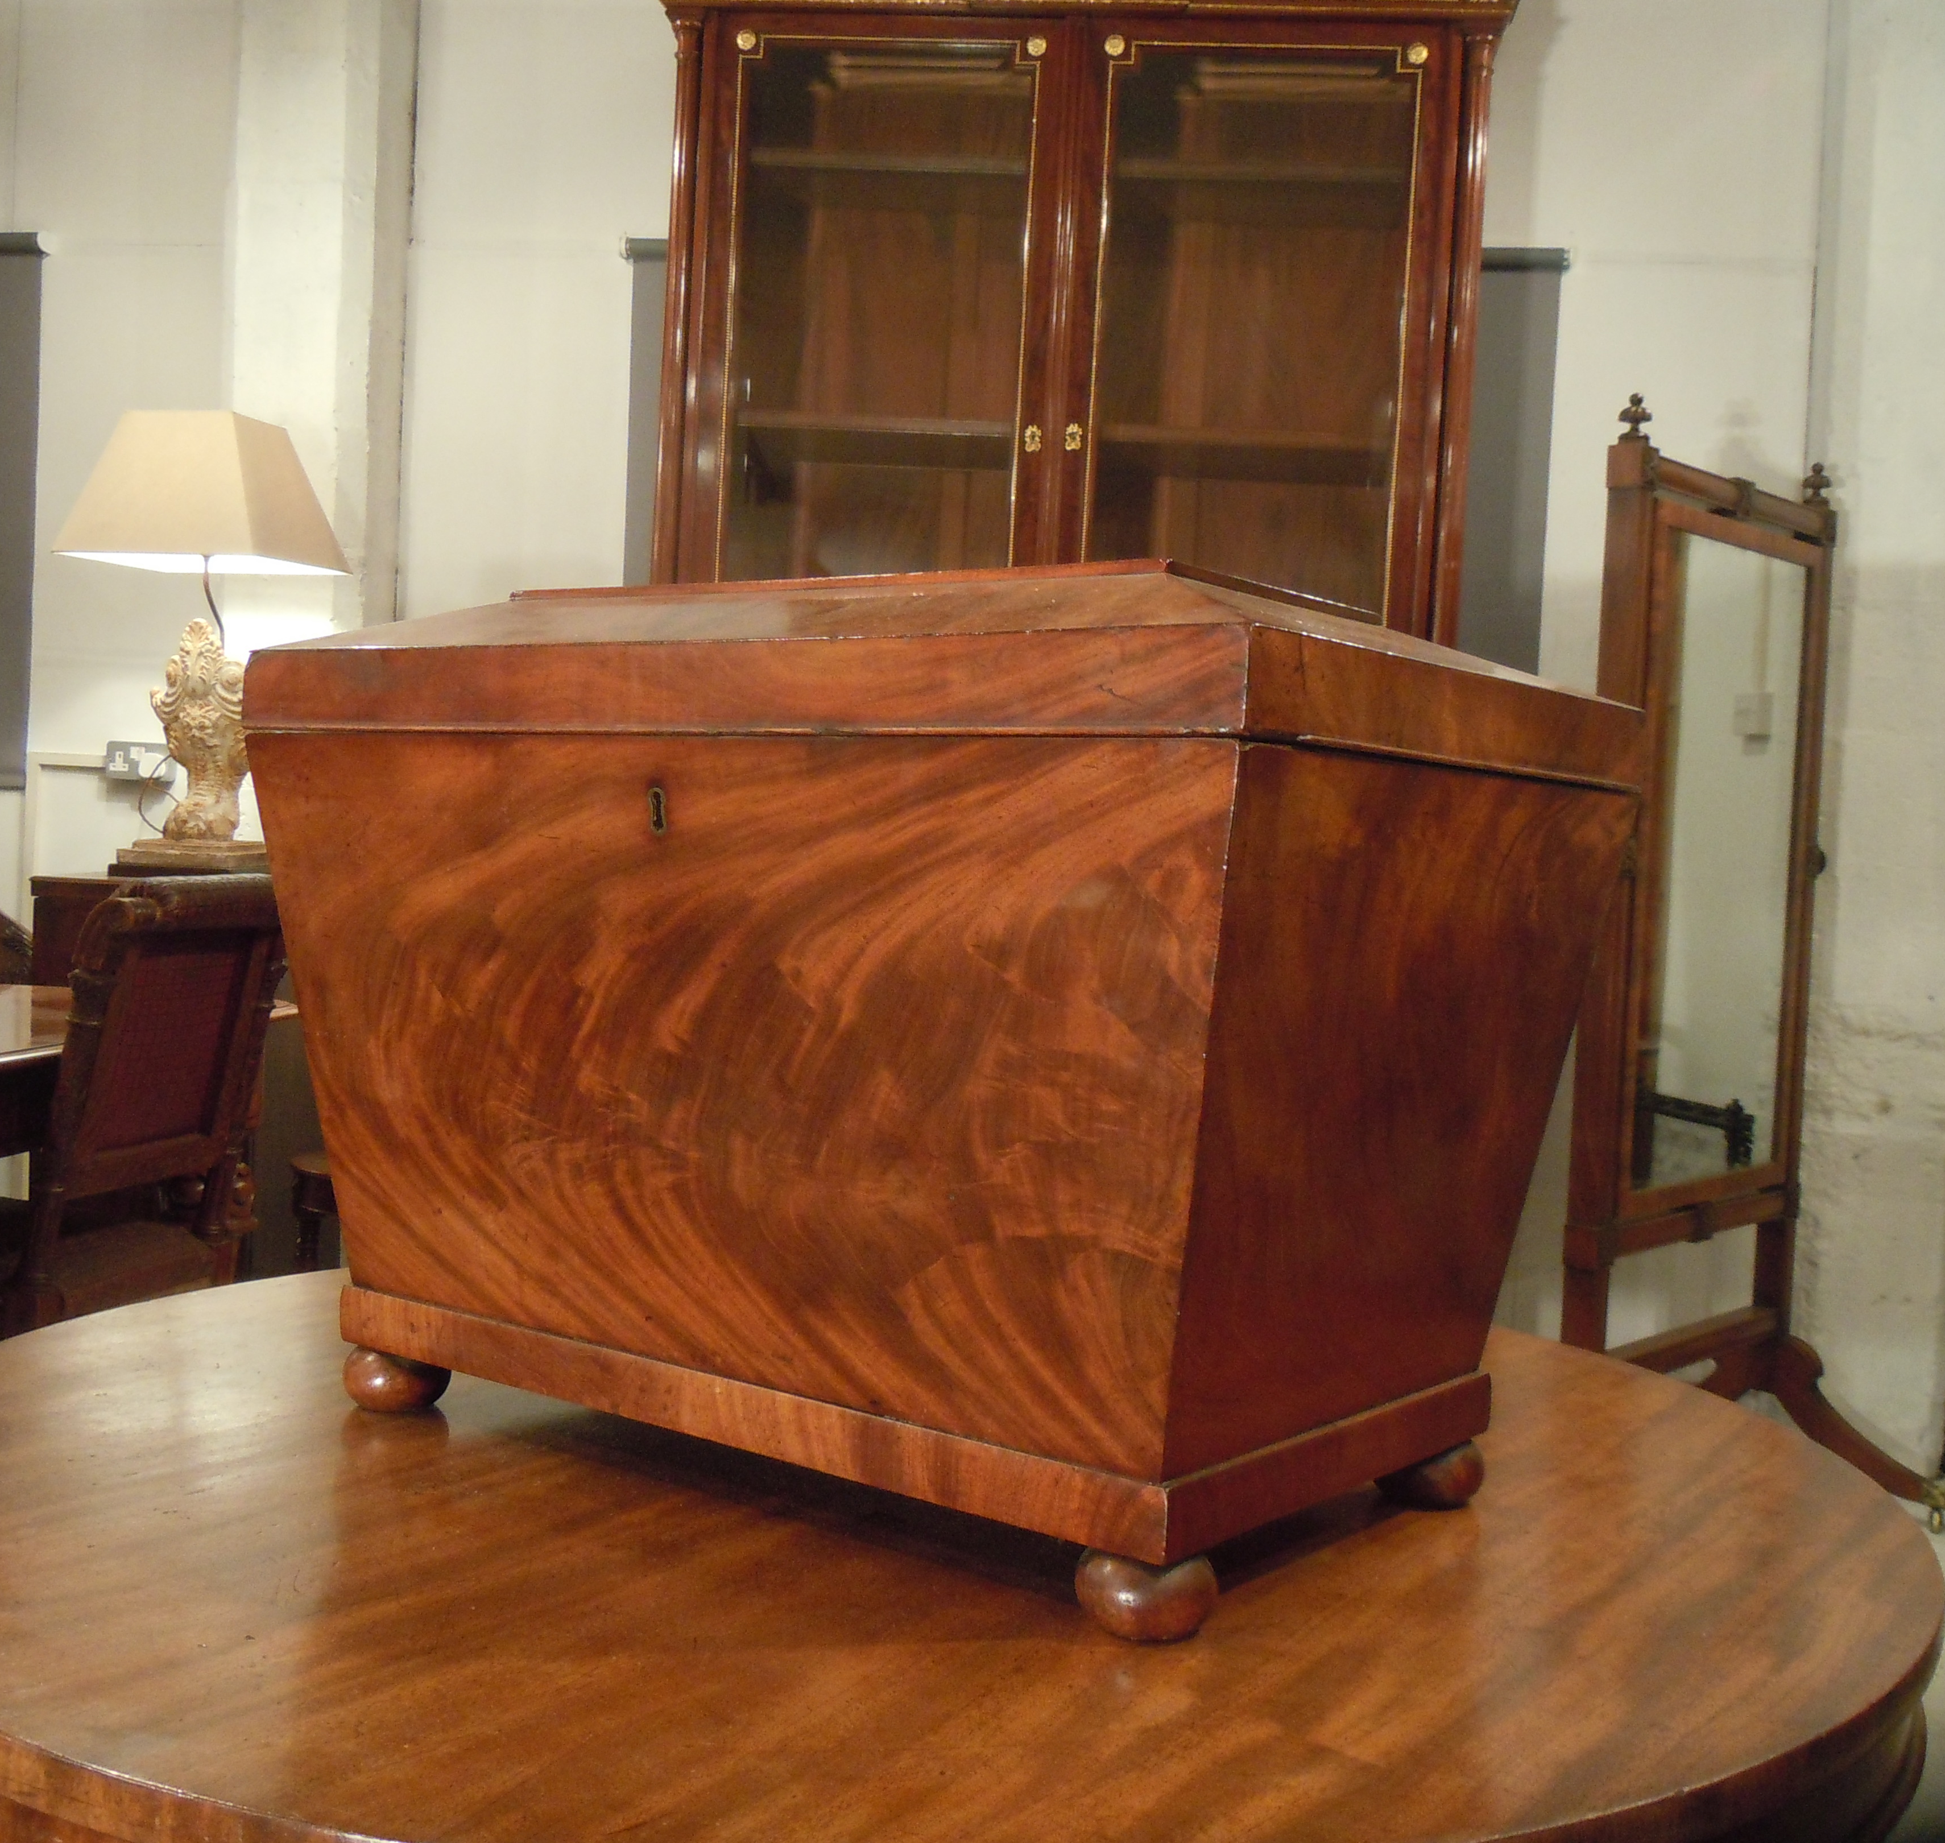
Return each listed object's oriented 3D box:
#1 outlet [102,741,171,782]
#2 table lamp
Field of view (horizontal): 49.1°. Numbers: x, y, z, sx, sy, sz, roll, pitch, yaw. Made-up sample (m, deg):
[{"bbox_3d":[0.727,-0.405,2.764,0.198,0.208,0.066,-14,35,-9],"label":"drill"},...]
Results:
[{"bbox_3d":[-1.802,-0.345,4.612,0.148,0.088,0.042,3,2,7],"label":"outlet"},{"bbox_3d":[-1.536,-0.562,4.257,0.430,0.920,0.270,3,2,9],"label":"table lamp"}]

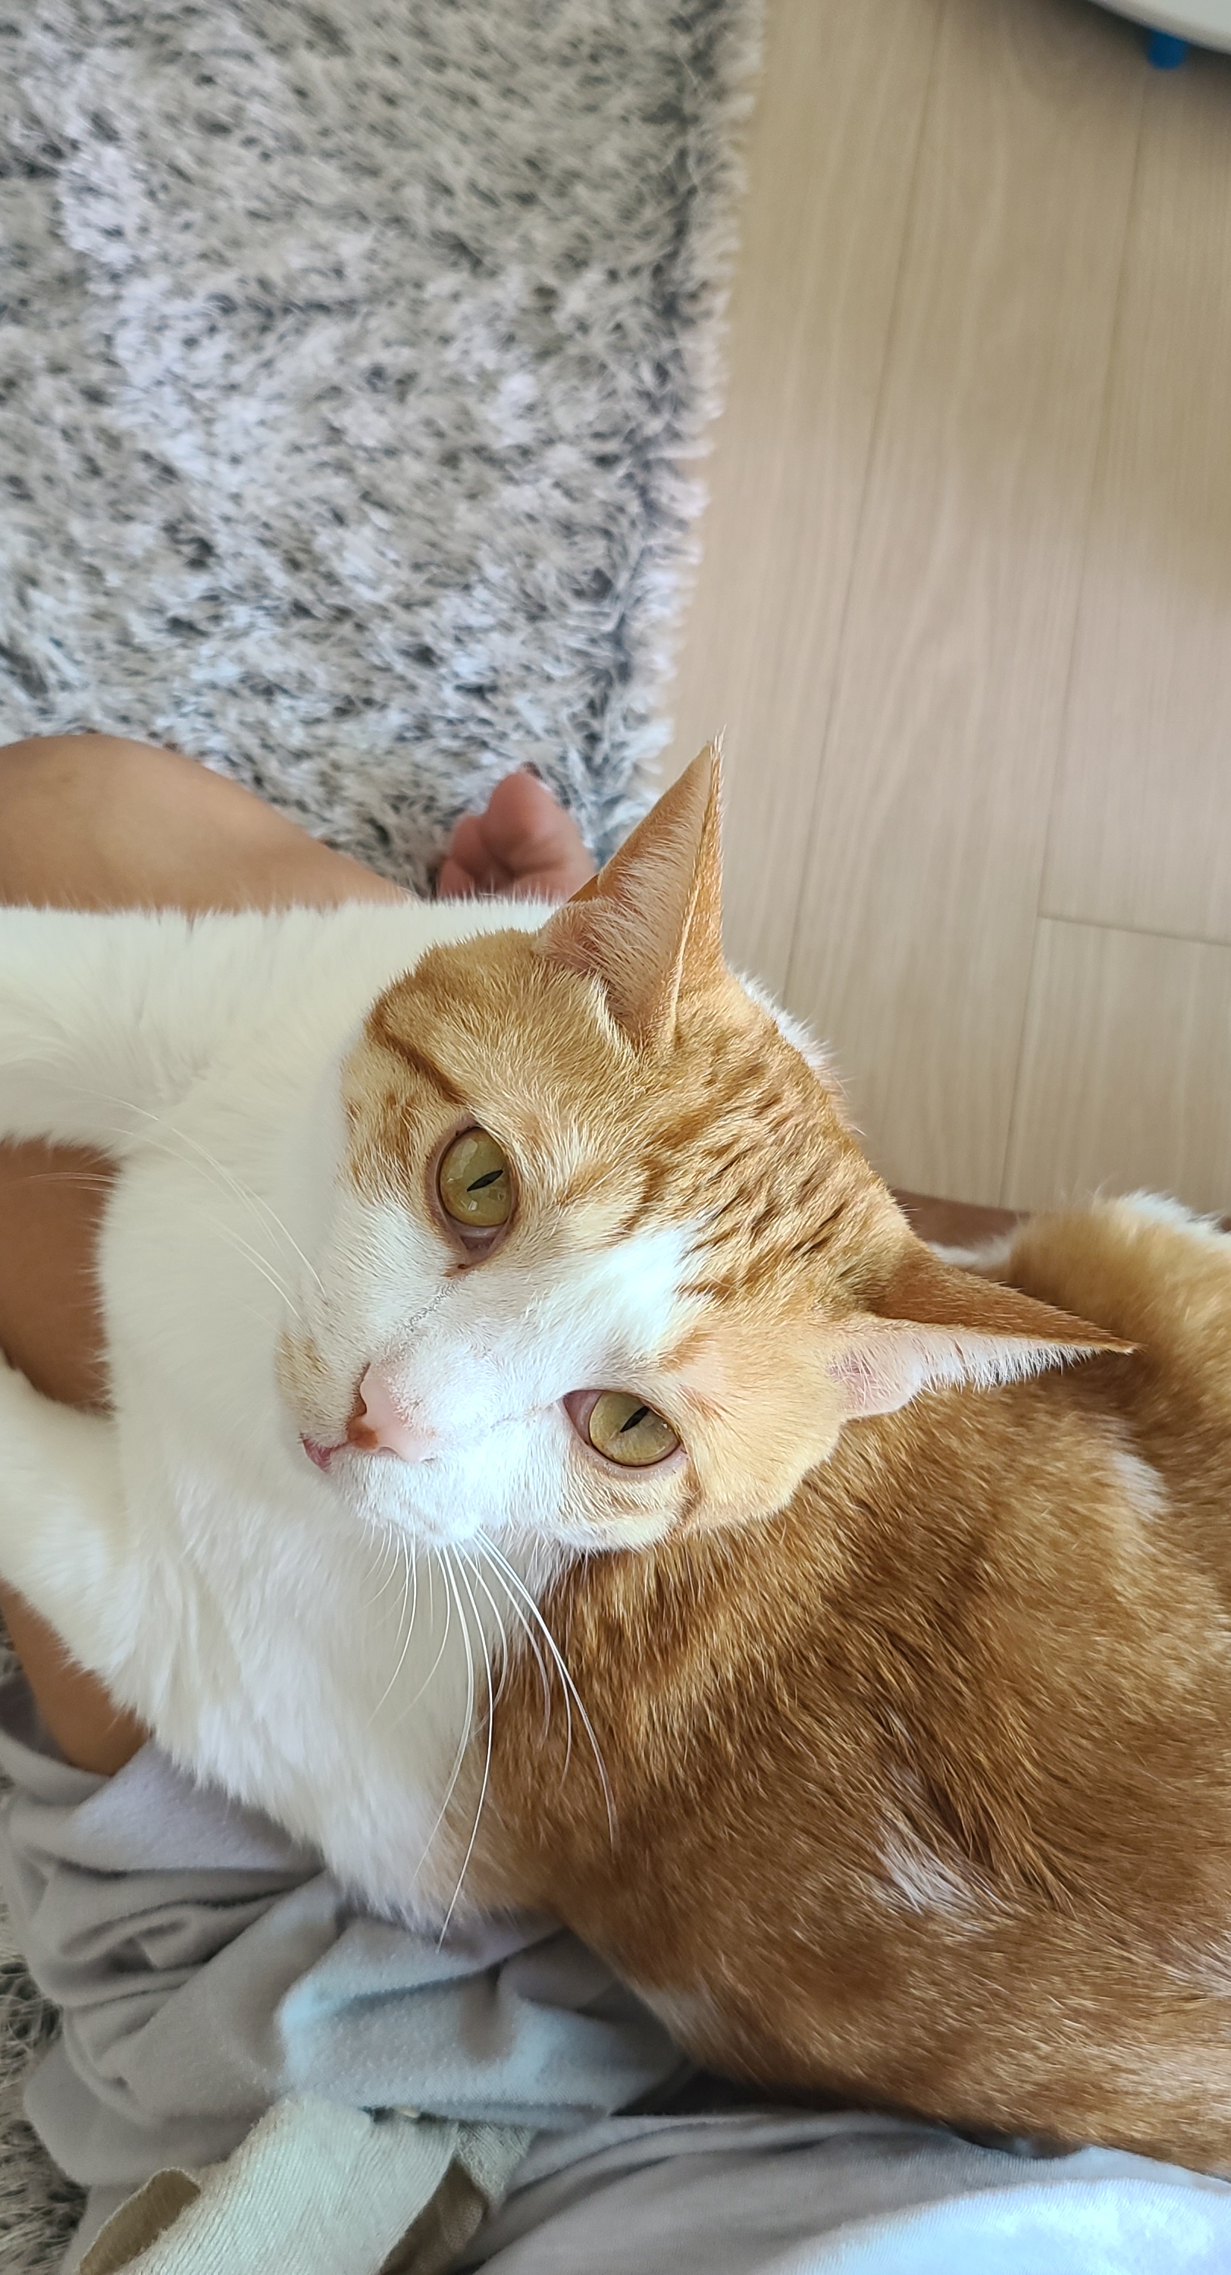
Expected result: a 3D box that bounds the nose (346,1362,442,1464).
[{"bbox_3d":[-0.036,0.045,0.360,0.011,0.009,0.018,-33,87,18],"label":"nose"}]

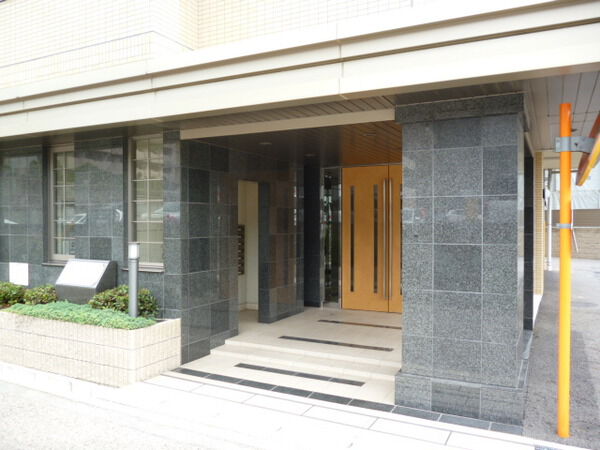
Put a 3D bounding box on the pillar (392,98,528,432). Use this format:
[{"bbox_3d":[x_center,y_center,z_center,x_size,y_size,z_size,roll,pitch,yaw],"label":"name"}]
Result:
[{"bbox_3d":[1.507,0.273,4.415,1.020,2.620,0.920,0,1,27],"label":"pillar"}]

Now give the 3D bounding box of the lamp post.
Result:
[{"bbox_3d":[-1.830,0.635,5.328,0.115,0.860,0.115,0,1,27],"label":"lamp post"}]

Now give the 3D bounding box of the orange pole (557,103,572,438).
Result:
[{"bbox_3d":[1.990,0.347,3.616,0.078,2.490,0.078,0,1,27],"label":"orange pole"}]

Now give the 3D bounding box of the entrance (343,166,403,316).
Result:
[{"bbox_3d":[1.437,0.236,7.836,1.620,2.390,0.130,0,1,27],"label":"entrance"}]

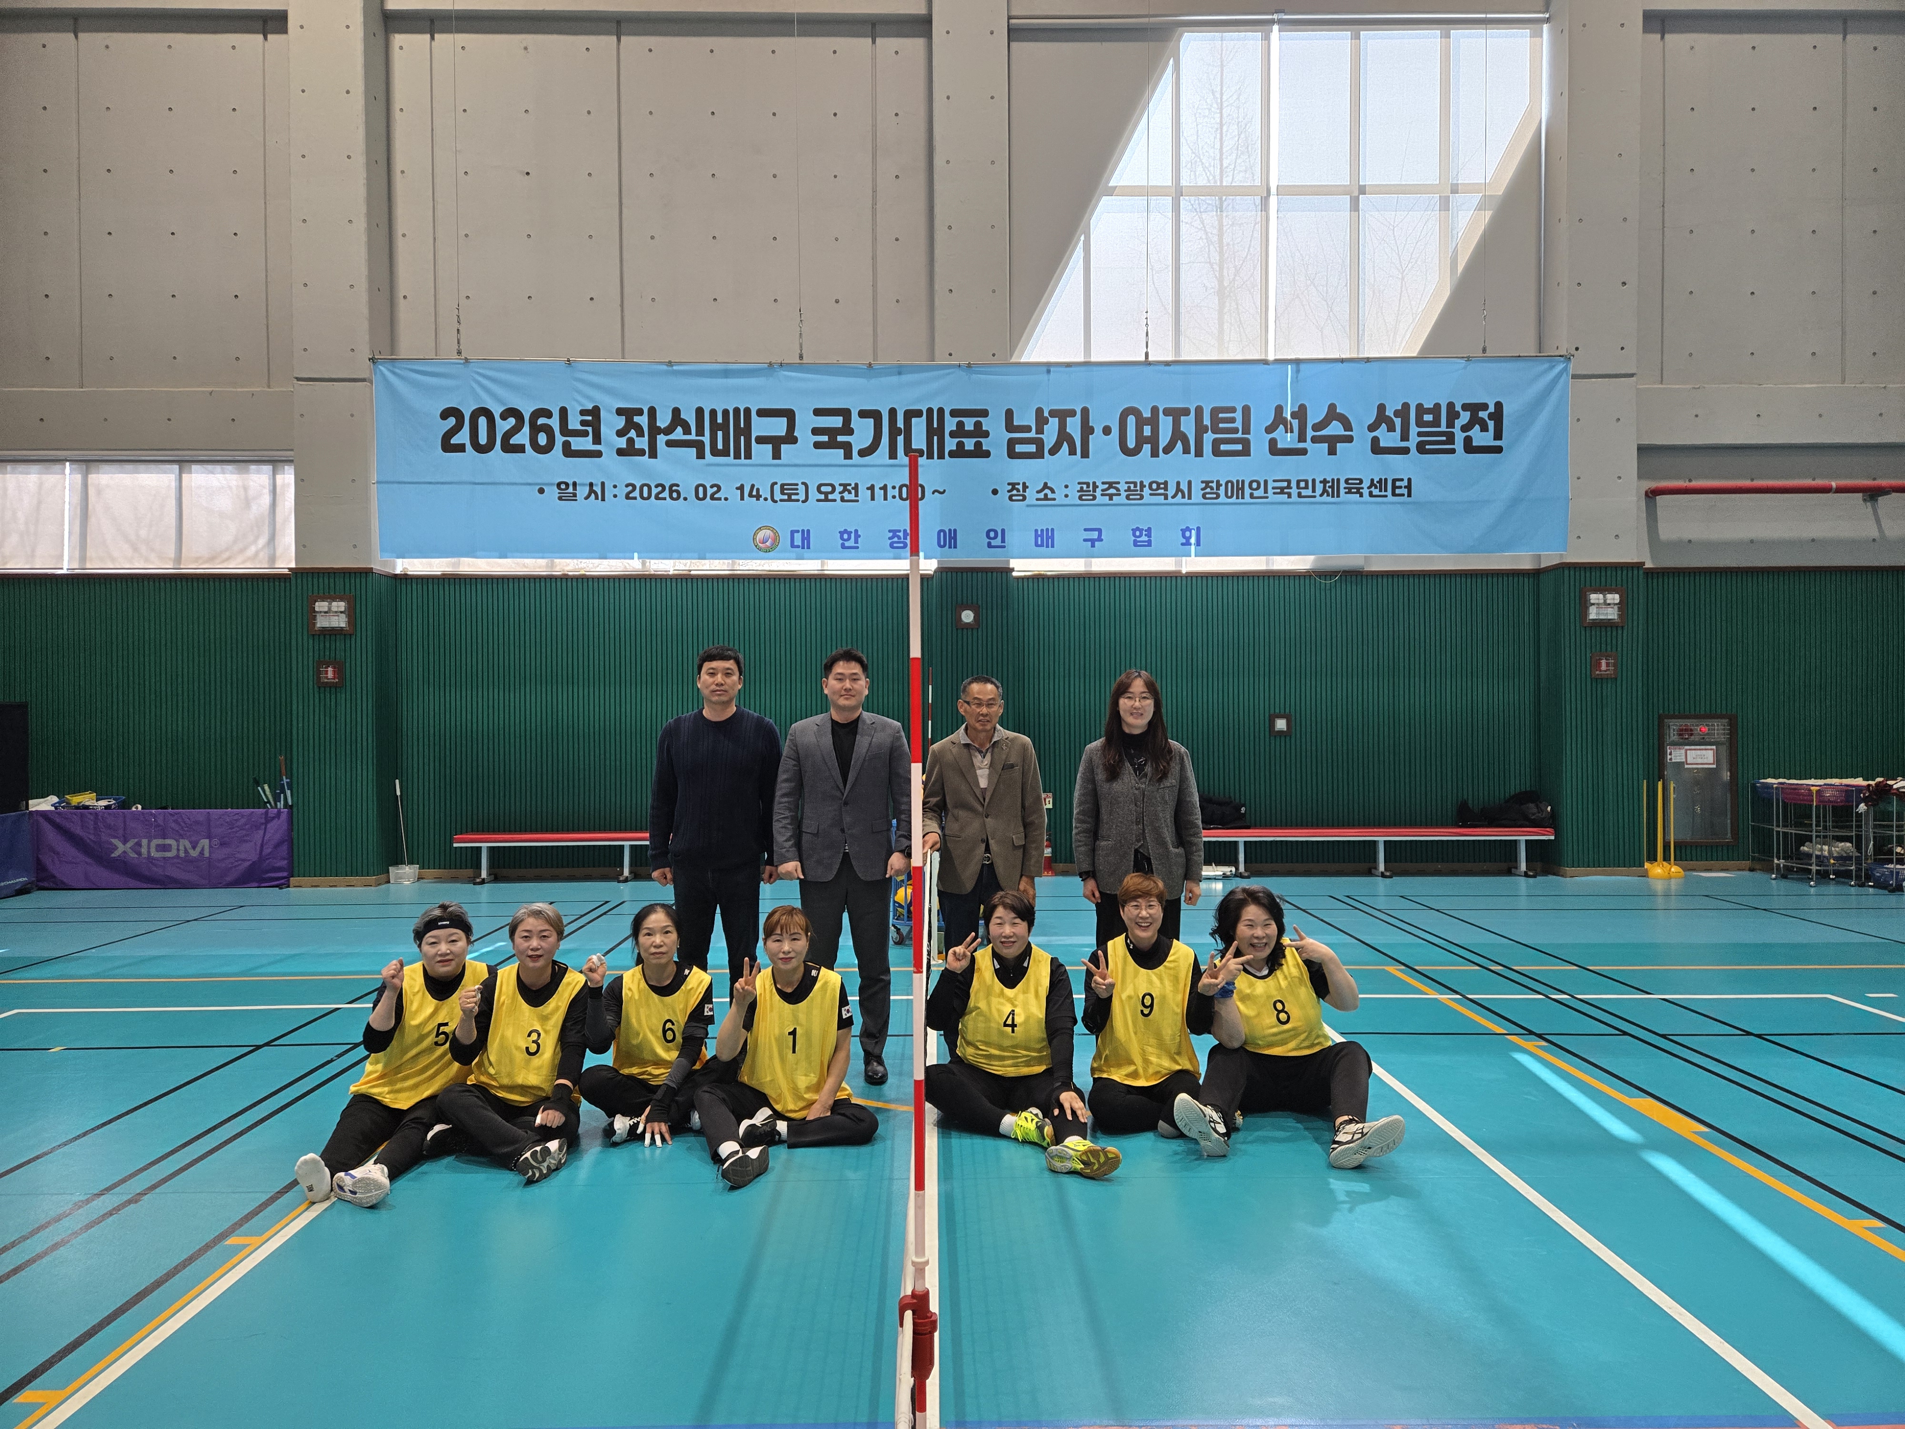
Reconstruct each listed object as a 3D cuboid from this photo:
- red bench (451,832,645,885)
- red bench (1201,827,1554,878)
[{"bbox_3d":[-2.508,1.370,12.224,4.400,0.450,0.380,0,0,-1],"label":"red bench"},{"bbox_3d":[3.491,1.340,12.315,4.520,0.450,0.380,0,0,-1],"label":"red bench"}]

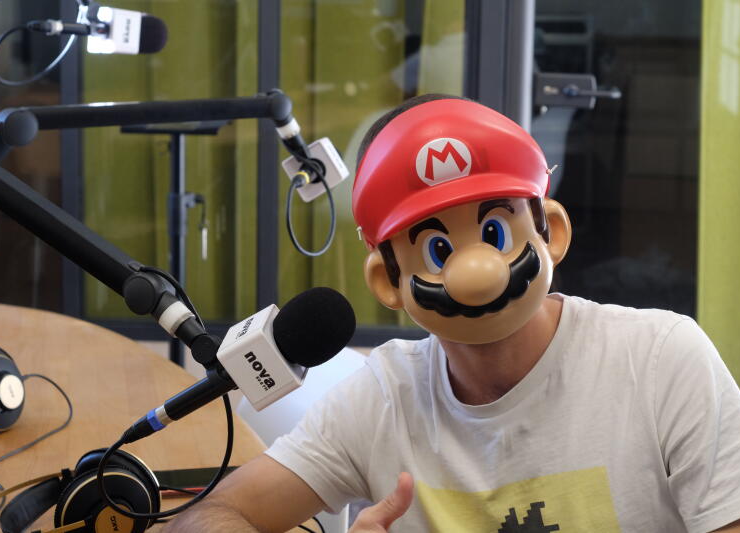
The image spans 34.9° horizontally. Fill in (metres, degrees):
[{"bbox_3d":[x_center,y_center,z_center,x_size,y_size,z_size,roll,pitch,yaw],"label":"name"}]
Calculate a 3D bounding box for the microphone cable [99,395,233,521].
[{"bbox_3d":[-0.188,0.176,1.085,0.127,0.115,0.060,0,8,-6],"label":"microphone cable"}]

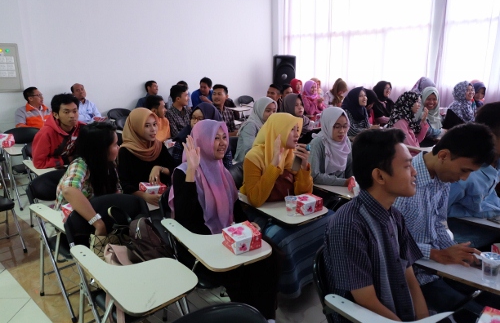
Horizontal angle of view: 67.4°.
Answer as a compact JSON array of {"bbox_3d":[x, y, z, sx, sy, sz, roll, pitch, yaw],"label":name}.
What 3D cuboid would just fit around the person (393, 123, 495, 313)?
[{"bbox_3d":[0.869,0.463,1.790,0.820,1.280,0.520,13,19,41],"label":"person"}]

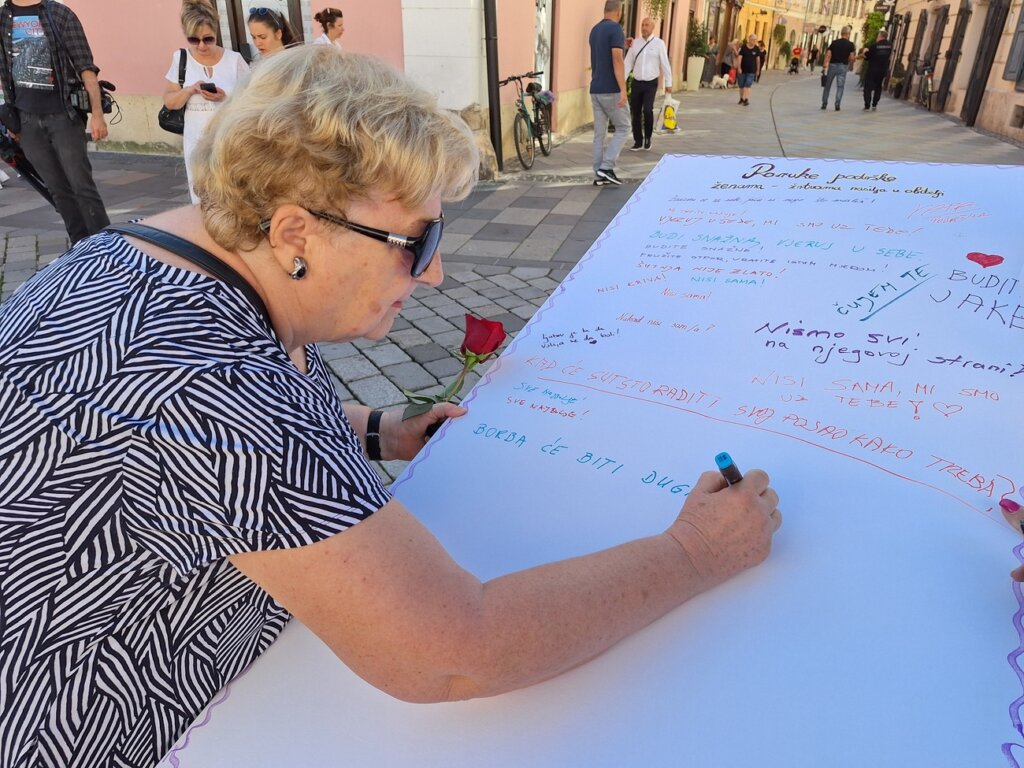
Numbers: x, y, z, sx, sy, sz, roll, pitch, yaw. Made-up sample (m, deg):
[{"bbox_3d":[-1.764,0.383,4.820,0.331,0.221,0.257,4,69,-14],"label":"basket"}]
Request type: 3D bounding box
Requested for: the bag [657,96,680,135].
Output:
[{"bbox_3d":[2.333,-4.017,10.142,0.330,0.540,0.150,4,26,8],"label":"bag"}]

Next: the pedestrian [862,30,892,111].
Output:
[{"bbox_3d":[8.951,-7.669,16.663,0.520,1.760,0.400,6,27,12],"label":"pedestrian"}]

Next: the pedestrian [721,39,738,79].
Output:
[{"bbox_3d":[8.472,-12.472,26.504,0.500,1.620,0.500,3,26,6],"label":"pedestrian"}]

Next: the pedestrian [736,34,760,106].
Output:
[{"bbox_3d":[6.441,-8.546,18.531,0.560,1.730,0.420,8,27,15],"label":"pedestrian"}]

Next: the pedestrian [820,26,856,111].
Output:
[{"bbox_3d":[7.828,-7.549,16.313,0.600,1.800,0.420,9,27,17],"label":"pedestrian"}]

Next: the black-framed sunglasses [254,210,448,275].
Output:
[{"bbox_3d":[-0.144,-0.155,0.648,0.155,0.058,0.145,17,21,-6],"label":"black-framed sunglasses"}]

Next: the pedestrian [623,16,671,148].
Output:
[{"bbox_3d":[1.996,-4.402,10.025,0.620,1.760,0.400,12,28,22],"label":"pedestrian"}]

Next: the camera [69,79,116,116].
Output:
[{"bbox_3d":[-2.497,-1.705,4.050,0.270,0.200,0.140,-11,28,-21],"label":"camera"}]

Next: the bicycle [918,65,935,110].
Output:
[{"bbox_3d":[10.205,-7.345,16.786,0.550,1.050,1.720,1,25,20],"label":"bicycle"}]

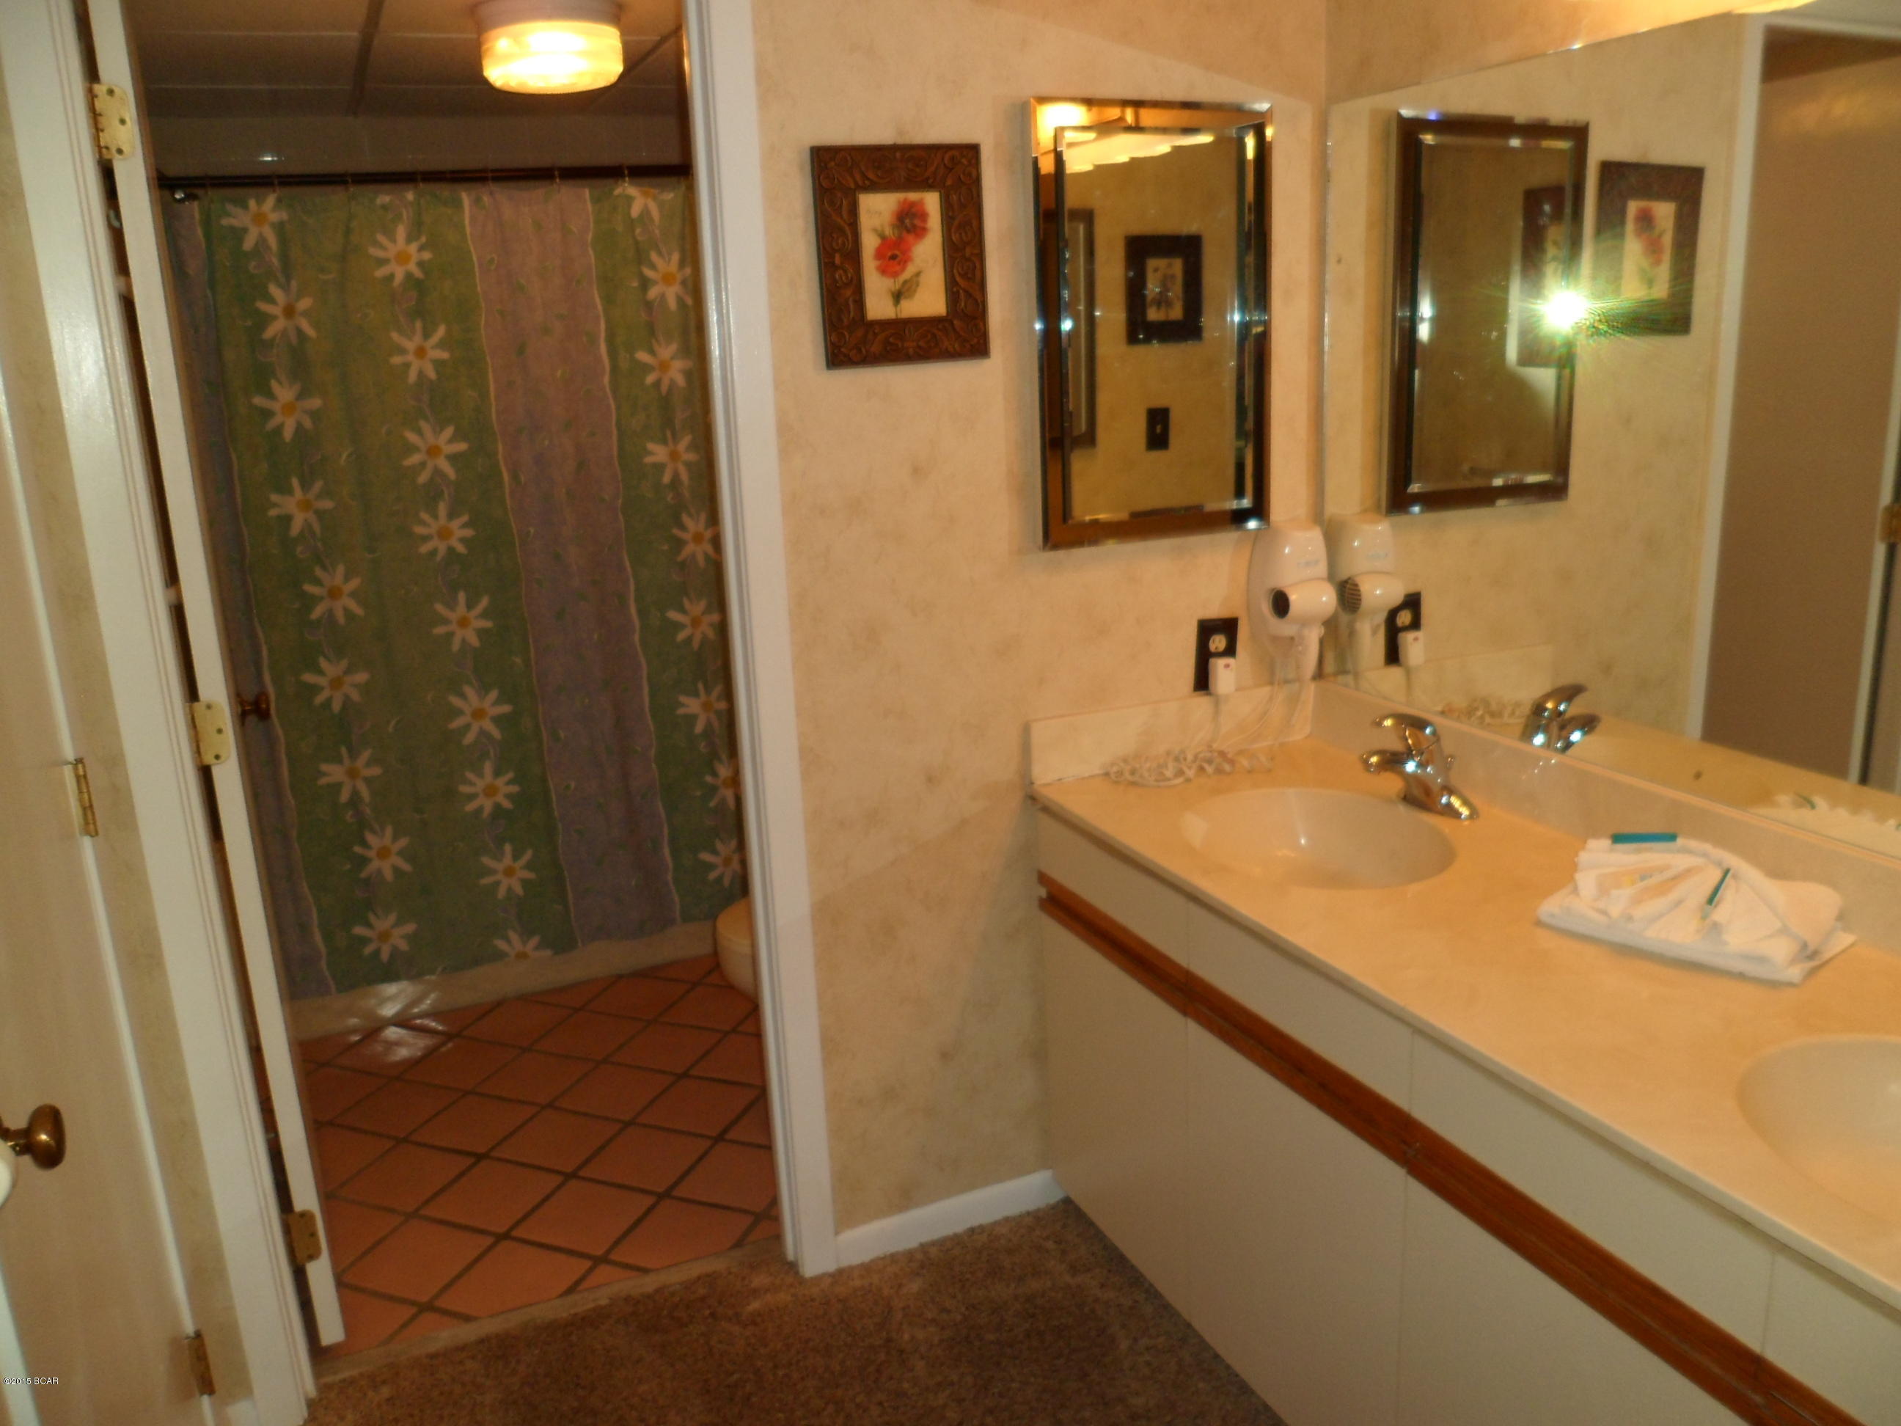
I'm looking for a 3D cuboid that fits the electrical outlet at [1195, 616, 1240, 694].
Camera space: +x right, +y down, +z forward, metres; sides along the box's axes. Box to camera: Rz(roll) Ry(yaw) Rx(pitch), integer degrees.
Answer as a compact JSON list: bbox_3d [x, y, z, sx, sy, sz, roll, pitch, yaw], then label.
[{"bbox_3d":[0.462,-0.099,2.461,0.082,0.123,0.010,-9,16,-23],"label":"electrical outlet"}]

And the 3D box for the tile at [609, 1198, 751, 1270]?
[{"bbox_3d":[-0.474,0.931,2.531,0.190,0.012,0.190,3,16,21],"label":"tile"}]

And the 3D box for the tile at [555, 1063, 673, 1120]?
[{"bbox_3d":[-0.708,0.809,3.038,0.190,0.012,0.190,3,16,21],"label":"tile"}]

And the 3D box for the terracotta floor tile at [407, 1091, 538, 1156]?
[{"bbox_3d":[-0.969,0.848,2.928,0.190,0.012,0.190,3,16,21],"label":"terracotta floor tile"}]

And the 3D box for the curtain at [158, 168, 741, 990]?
[{"bbox_3d":[-0.889,-0.288,3.348,1.460,1.770,0.070,-9,16,-23],"label":"curtain"}]

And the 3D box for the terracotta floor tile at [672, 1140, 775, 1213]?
[{"bbox_3d":[-0.402,0.881,2.713,0.190,0.012,0.190,3,16,21],"label":"terracotta floor tile"}]

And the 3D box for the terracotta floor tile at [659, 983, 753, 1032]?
[{"bbox_3d":[-0.565,0.709,3.402,0.190,0.012,0.190,3,16,21],"label":"terracotta floor tile"}]

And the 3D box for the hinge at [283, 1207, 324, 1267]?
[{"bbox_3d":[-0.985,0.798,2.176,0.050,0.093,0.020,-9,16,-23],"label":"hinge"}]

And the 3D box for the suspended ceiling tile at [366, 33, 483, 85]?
[{"bbox_3d":[-0.977,-1.430,3.127,0.600,0.016,0.600,-9,16,-23],"label":"suspended ceiling tile"}]

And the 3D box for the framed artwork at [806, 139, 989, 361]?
[{"bbox_3d":[-0.067,-0.663,2.077,0.251,0.301,0.022,-10,16,-22],"label":"framed artwork"}]

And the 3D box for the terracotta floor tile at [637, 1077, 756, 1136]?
[{"bbox_3d":[-0.519,0.820,2.961,0.190,0.012,0.190,3,16,21],"label":"terracotta floor tile"}]

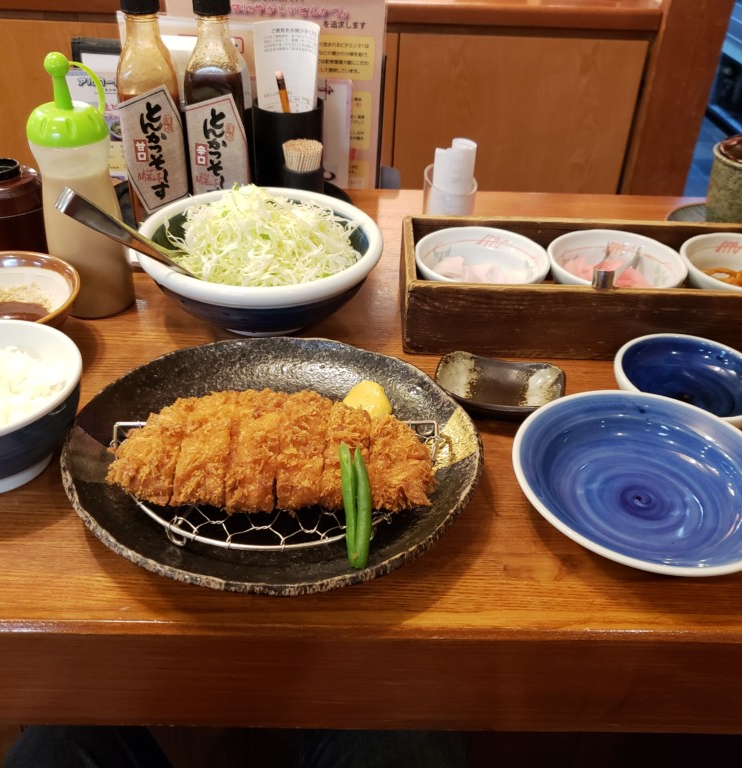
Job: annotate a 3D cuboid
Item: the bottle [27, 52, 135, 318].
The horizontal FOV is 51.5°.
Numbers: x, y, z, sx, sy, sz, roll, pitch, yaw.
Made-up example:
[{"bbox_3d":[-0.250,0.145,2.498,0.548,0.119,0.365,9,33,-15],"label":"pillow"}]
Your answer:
[{"bbox_3d":[-0.234,-0.158,0.627,0.063,0.211,0.063,3,36,0],"label":"bottle"}]

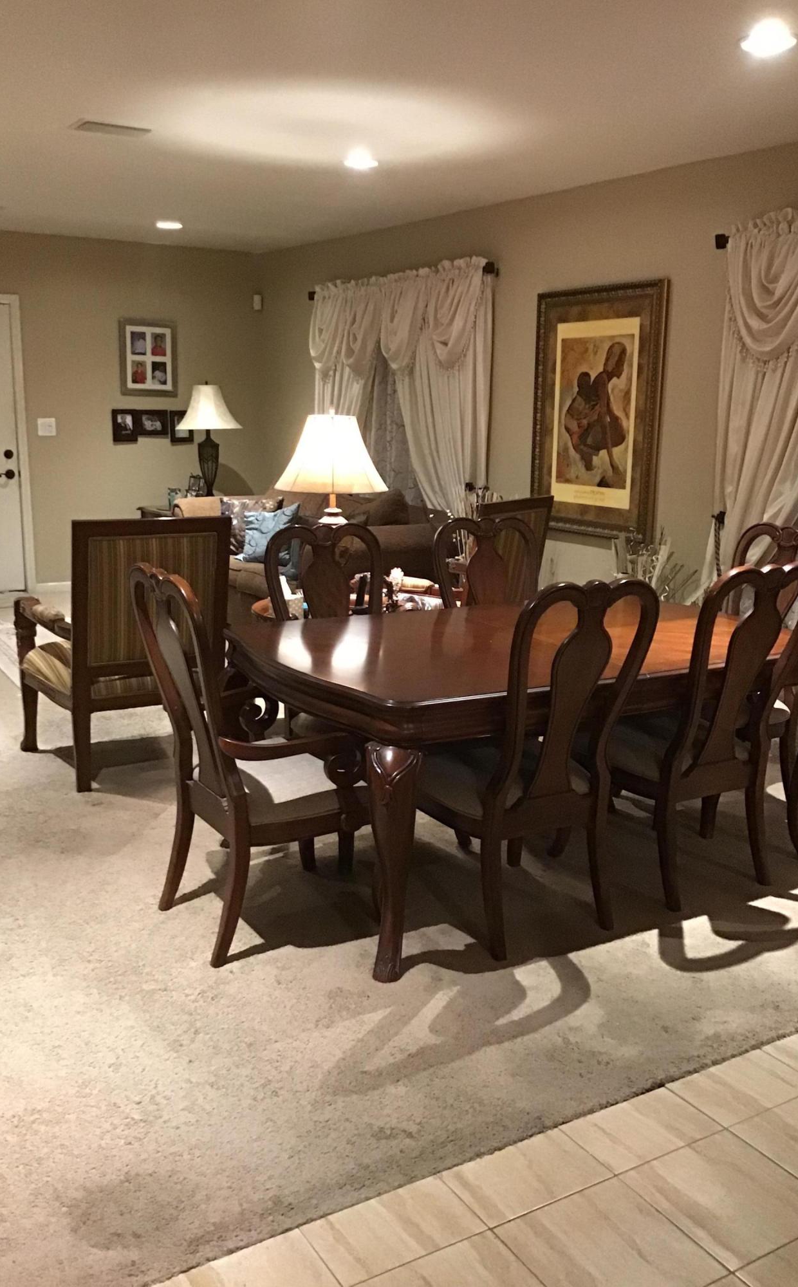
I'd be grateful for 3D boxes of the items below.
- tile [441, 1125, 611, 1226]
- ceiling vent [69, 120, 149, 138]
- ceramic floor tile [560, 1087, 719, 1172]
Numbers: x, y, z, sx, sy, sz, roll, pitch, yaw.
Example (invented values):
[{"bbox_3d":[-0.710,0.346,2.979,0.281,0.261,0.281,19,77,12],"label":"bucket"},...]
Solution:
[{"bbox_3d":[0.253,1.056,2.278,0.304,0.010,0.178,-6,14,-31],"label":"tile"},{"bbox_3d":[-1.181,-2.111,4.728,0.300,0.020,0.195,-6,14,-31],"label":"ceiling vent"},{"bbox_3d":[0.518,1.036,2.455,0.300,0.010,0.180,-6,14,-31],"label":"ceramic floor tile"}]

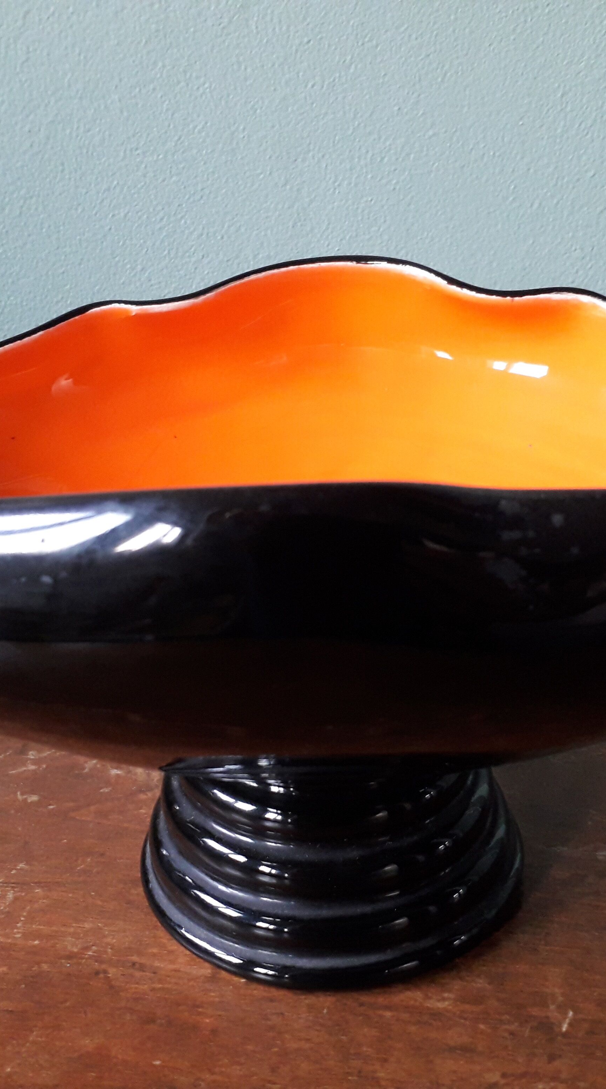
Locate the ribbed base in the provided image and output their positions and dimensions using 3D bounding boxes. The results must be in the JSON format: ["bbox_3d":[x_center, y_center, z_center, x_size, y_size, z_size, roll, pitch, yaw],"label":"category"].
[{"bbox_3d":[0.009,0.073,0.351,0.121,0.052,0.121,0,23,0],"label":"ribbed base"}]

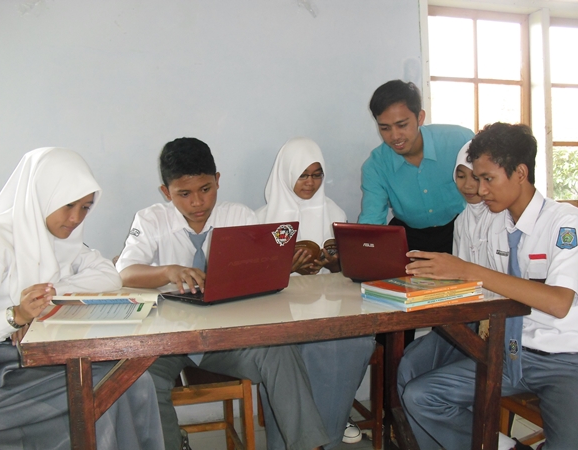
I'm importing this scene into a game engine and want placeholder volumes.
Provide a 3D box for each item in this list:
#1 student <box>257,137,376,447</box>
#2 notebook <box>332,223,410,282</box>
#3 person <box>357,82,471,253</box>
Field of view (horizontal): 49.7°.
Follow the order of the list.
[{"bbox_3d":[0.104,0.294,2.260,0.450,1.190,0.580,-3,6,-19],"label":"student"},{"bbox_3d":[0.302,0.087,1.840,0.262,0.190,0.230,4,8,42],"label":"notebook"},{"bbox_3d":[0.468,0.193,2.270,0.480,1.380,0.540,0,6,5],"label":"person"}]

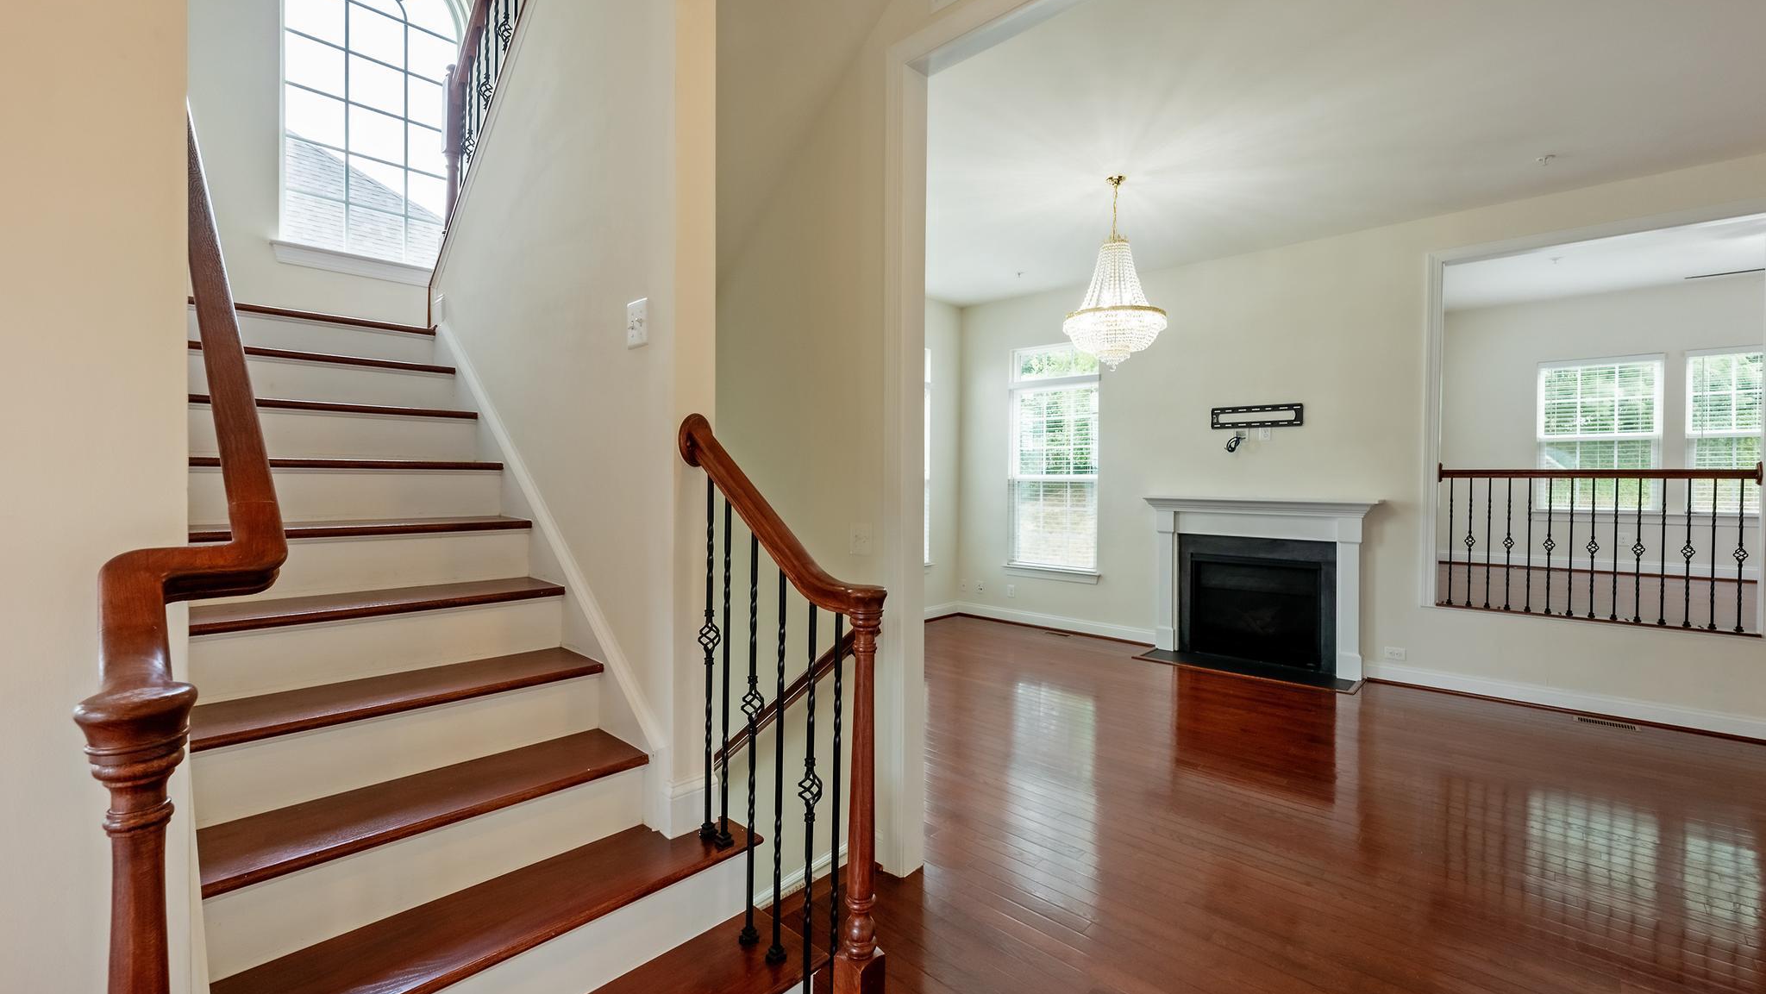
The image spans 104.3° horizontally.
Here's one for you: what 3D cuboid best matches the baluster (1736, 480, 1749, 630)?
[{"bbox_3d":[4.886,0.338,3.910,0.046,0.877,0.046,2,1,42],"label":"baluster"}]

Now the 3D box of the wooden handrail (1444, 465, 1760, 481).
[{"bbox_3d":[4.414,-0.144,4.328,1.400,0.070,0.070,2,1,42],"label":"wooden handrail"}]

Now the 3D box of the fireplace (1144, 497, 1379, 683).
[{"bbox_3d":[3.022,0.698,5.635,1.713,1.335,0.220,2,2,43],"label":"fireplace"}]

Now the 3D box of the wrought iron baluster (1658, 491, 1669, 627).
[{"bbox_3d":[4.797,0.340,4.220,0.030,0.900,0.030,2,2,43],"label":"wrought iron baluster"}]

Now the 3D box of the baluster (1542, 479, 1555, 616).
[{"bbox_3d":[4.302,0.323,4.431,0.046,0.877,0.046,2,1,42],"label":"baluster"}]

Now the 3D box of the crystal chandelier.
[{"bbox_3d":[1.426,-1.380,4.242,0.604,1.188,0.604,2,1,42],"label":"crystal chandelier"}]

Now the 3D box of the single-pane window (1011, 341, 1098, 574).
[{"bbox_3d":[1.689,-0.389,6.795,0.977,2.220,0.100,2,1,42],"label":"single-pane window"}]

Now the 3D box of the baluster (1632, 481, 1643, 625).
[{"bbox_3d":[4.722,0.338,4.289,0.050,0.900,0.050,2,2,43],"label":"baluster"}]

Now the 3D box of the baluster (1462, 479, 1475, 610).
[{"bbox_3d":[4.011,0.315,4.690,0.046,0.877,0.046,2,1,42],"label":"baluster"}]

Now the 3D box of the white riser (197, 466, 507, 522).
[{"bbox_3d":[-1.648,-0.007,2.167,0.020,0.163,0.815,1,1,42],"label":"white riser"}]

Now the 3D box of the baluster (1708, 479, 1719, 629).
[{"bbox_3d":[4.812,0.333,3.976,0.032,0.877,0.032,2,1,42],"label":"baluster"}]

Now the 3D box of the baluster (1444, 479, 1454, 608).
[{"bbox_3d":[3.935,0.312,4.758,0.032,0.877,0.032,2,1,42],"label":"baluster"}]

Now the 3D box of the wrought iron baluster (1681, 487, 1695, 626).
[{"bbox_3d":[4.740,0.333,4.040,0.046,0.877,0.046,2,1,42],"label":"wrought iron baluster"}]

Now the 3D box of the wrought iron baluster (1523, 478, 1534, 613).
[{"bbox_3d":[4.356,0.326,4.627,0.030,0.903,0.030,2,2,43],"label":"wrought iron baluster"}]

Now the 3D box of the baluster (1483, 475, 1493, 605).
[{"bbox_3d":[4.206,0.321,4.766,0.030,0.904,0.030,2,2,43],"label":"baluster"}]

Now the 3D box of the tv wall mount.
[{"bbox_3d":[3.086,-0.659,5.678,0.684,0.173,0.035,2,2,43],"label":"tv wall mount"}]

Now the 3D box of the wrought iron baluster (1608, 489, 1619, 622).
[{"bbox_3d":[4.647,0.337,4.358,0.030,0.901,0.030,2,2,43],"label":"wrought iron baluster"}]

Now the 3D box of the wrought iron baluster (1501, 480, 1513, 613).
[{"bbox_3d":[4.280,0.322,4.697,0.050,0.898,0.050,2,2,43],"label":"wrought iron baluster"}]

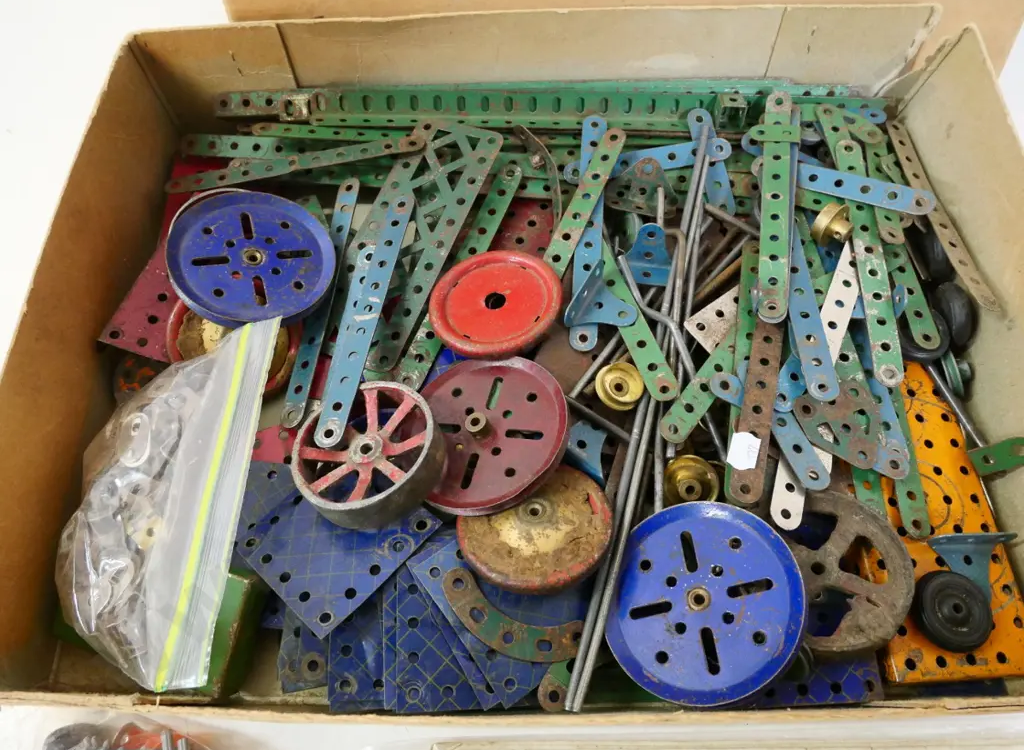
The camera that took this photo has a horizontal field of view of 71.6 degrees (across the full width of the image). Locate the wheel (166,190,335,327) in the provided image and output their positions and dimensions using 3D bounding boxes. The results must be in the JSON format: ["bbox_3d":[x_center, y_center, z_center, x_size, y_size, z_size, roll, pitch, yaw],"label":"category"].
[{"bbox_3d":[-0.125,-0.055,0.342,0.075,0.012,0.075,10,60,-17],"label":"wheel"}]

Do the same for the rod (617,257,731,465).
[{"bbox_3d":[0.071,-0.010,0.317,0.013,0.004,0.107,-23,72,12],"label":"rod"}]

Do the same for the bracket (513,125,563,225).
[{"bbox_3d":[0.015,-0.102,0.366,0.008,0.013,0.063,-12,73,-22],"label":"bracket"}]

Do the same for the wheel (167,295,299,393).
[{"bbox_3d":[-0.131,-0.018,0.337,0.064,0.017,0.064,0,67,0],"label":"wheel"}]

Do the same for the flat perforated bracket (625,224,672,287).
[{"bbox_3d":[0.065,-0.057,0.336,0.037,0.025,0.013,4,50,4],"label":"flat perforated bracket"}]

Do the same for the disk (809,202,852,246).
[{"bbox_3d":[0.154,-0.071,0.339,0.023,0.023,0.012,-45,55,0],"label":"disk"}]

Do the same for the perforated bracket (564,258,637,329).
[{"bbox_3d":[0.044,-0.033,0.318,0.025,0.013,0.038,22,65,21],"label":"perforated bracket"}]

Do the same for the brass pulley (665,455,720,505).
[{"bbox_3d":[0.077,0.046,0.307,0.024,0.012,0.024,-10,104,20],"label":"brass pulley"}]

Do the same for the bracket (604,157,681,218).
[{"bbox_3d":[0.066,-0.093,0.352,0.038,0.013,0.027,9,72,-1],"label":"bracket"}]

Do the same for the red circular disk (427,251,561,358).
[{"bbox_3d":[-0.007,-0.033,0.333,0.063,0.011,0.063,-4,57,7],"label":"red circular disk"}]

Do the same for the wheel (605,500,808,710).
[{"bbox_3d":[0.072,0.085,0.268,0.075,0.013,0.075,-14,51,26],"label":"wheel"}]

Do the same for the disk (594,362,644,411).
[{"bbox_3d":[0.051,0.006,0.334,0.023,0.012,0.023,5,69,-10],"label":"disk"}]

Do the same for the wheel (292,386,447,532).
[{"bbox_3d":[-0.061,0.034,0.305,0.061,0.021,0.061,-5,54,9],"label":"wheel"}]

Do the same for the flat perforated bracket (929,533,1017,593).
[{"bbox_3d":[0.182,0.076,0.283,0.038,0.013,0.025,-2,56,-3],"label":"flat perforated bracket"}]

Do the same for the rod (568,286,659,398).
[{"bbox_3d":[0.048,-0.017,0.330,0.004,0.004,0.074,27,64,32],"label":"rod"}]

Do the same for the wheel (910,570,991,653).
[{"bbox_3d":[0.173,0.092,0.279,0.031,0.011,0.031,4,64,-7],"label":"wheel"}]

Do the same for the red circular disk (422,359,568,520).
[{"bbox_3d":[-0.013,0.023,0.306,0.075,0.013,0.075,-7,55,14],"label":"red circular disk"}]

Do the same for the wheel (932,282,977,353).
[{"bbox_3d":[0.207,-0.026,0.333,0.012,0.032,0.032,-13,61,25],"label":"wheel"}]

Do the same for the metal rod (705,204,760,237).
[{"bbox_3d":[0.110,-0.077,0.354,0.035,0.004,0.004,34,37,15],"label":"metal rod"}]

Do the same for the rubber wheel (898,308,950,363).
[{"bbox_3d":[0.190,-0.018,0.333,0.030,0.010,0.030,2,64,-3],"label":"rubber wheel"}]

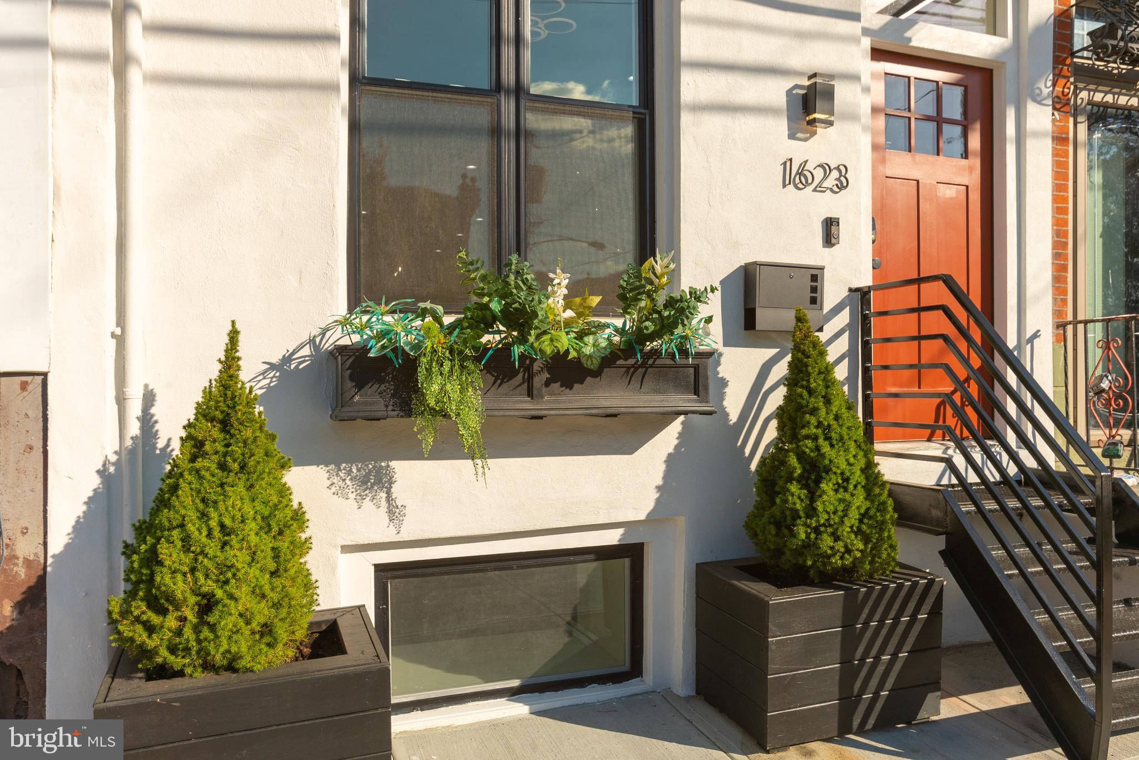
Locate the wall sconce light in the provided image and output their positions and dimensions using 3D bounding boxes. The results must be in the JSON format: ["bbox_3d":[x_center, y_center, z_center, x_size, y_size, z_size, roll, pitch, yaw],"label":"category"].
[{"bbox_3d":[1.161,-1.293,3.830,0.104,0.230,0.097,-1,2,-21],"label":"wall sconce light"}]

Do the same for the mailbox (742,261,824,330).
[{"bbox_3d":[0.994,-0.379,3.803,0.370,0.310,0.098,-1,2,-21],"label":"mailbox"}]

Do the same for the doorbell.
[{"bbox_3d":[1.260,-0.709,3.930,0.061,0.125,0.026,-1,2,-21],"label":"doorbell"}]

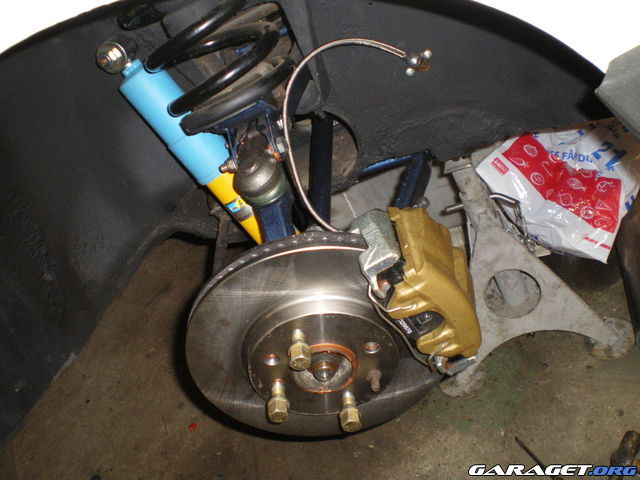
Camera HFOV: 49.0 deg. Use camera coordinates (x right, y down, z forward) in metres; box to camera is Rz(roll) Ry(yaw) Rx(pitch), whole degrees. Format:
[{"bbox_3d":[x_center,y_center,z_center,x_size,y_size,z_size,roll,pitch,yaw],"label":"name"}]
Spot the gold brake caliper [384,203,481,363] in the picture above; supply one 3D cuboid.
[{"bbox_3d":[0.109,0.043,0.722,0.072,0.105,0.132,-28,34,17],"label":"gold brake caliper"}]

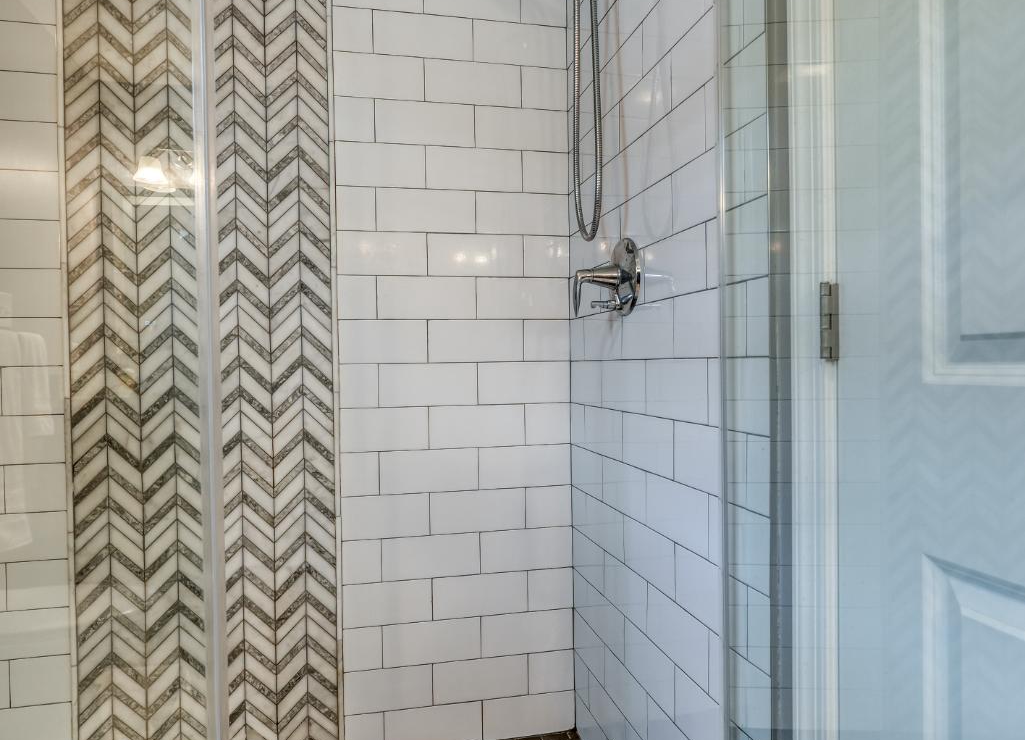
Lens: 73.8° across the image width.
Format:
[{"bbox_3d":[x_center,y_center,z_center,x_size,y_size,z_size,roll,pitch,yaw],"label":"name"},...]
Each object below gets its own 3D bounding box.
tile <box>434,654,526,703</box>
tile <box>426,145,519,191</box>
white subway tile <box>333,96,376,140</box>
[{"bbox_3d":[-0.081,0.813,1.794,0.252,0.109,0.010,-1,1,-12],"label":"tile"},{"bbox_3d":[-0.096,-0.508,1.737,0.245,0.106,0.010,-1,1,-12],"label":"tile"},{"bbox_3d":[-0.379,-0.604,1.649,0.091,0.105,0.010,-1,1,-13],"label":"white subway tile"}]

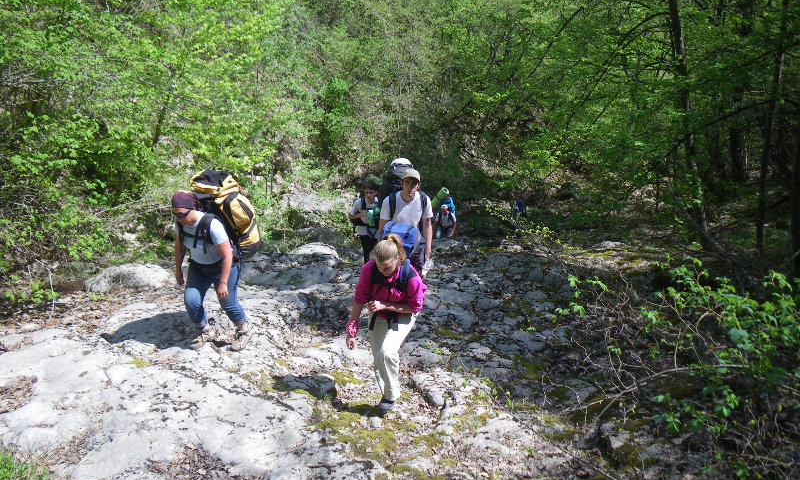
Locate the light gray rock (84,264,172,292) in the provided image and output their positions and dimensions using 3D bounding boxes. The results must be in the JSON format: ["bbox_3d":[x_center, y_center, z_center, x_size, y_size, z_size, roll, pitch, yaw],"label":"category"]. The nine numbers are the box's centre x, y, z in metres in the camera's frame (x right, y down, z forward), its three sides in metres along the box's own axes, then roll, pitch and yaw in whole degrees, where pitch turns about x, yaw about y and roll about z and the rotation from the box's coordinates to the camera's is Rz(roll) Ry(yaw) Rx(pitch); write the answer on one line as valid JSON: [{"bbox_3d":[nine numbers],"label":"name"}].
[{"bbox_3d":[-3.116,0.446,7.400,1.000,0.290,0.620,-3,14,-12],"label":"light gray rock"}]

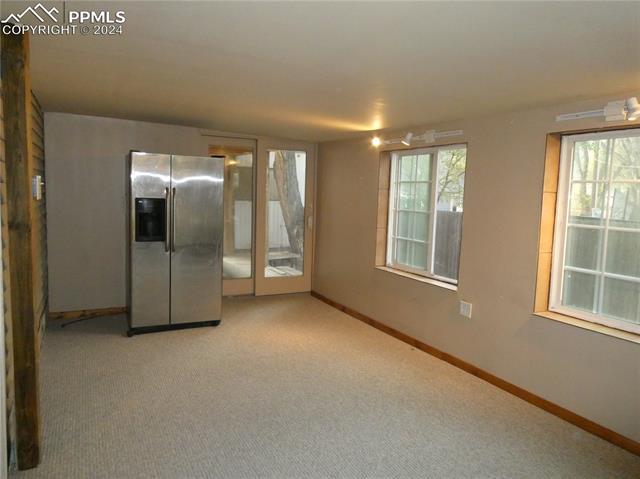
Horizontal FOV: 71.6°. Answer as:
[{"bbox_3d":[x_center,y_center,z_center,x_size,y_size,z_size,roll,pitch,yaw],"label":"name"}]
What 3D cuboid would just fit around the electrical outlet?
[{"bbox_3d":[1.188,0.570,3.607,0.012,0.117,0.117,-1,6,-27],"label":"electrical outlet"}]

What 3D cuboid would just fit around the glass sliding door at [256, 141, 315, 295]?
[{"bbox_3d":[-0.454,-0.283,5.875,0.849,2.029,0.050,-1,6,-27],"label":"glass sliding door"}]

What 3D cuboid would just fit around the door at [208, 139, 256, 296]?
[{"bbox_3d":[-1.111,-0.275,5.621,0.745,2.015,0.050,-1,6,-27],"label":"door"}]

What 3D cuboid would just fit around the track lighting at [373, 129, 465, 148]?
[{"bbox_3d":[0.857,-0.915,4.081,0.130,0.120,1.180,-1,6,-27],"label":"track lighting"}]

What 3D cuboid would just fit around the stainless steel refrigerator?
[{"bbox_3d":[-1.514,0.020,4.589,0.857,1.722,0.790,-1,6,-26],"label":"stainless steel refrigerator"}]

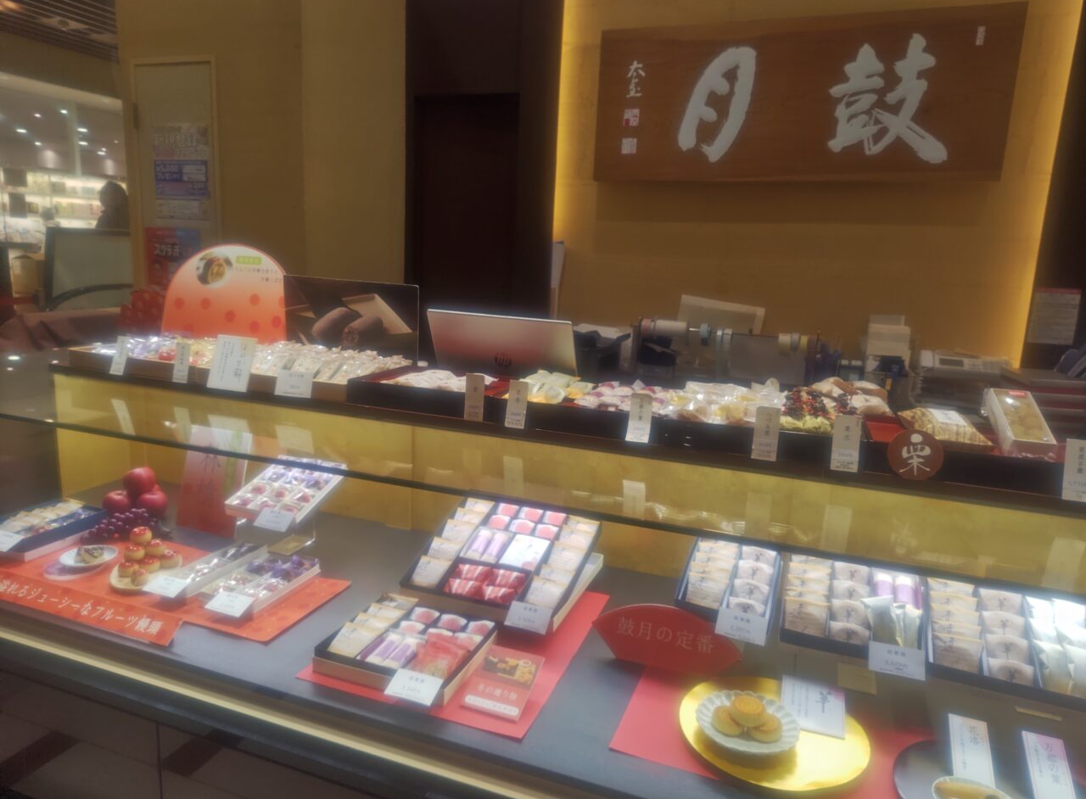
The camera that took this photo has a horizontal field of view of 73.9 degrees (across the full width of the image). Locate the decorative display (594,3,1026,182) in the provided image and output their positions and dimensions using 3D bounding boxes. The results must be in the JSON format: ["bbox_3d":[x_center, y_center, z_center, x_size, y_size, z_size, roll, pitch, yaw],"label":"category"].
[{"bbox_3d":[1.188,-1.444,3.508,1.902,0.751,0.050,6,11,20],"label":"decorative display"}]

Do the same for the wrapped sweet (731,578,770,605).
[{"bbox_3d":[0.366,0.355,1.286,0.062,0.026,0.066,7,44,24],"label":"wrapped sweet"}]

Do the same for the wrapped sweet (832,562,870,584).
[{"bbox_3d":[0.557,0.327,1.306,0.062,0.026,0.066,7,44,22],"label":"wrapped sweet"}]

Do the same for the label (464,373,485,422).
[{"bbox_3d":[-0.145,-0.003,1.532,0.043,0.100,0.004,6,8,20],"label":"label"}]

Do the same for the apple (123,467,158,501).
[{"bbox_3d":[-1.029,0.216,1.845,0.079,0.075,0.079,6,11,20],"label":"apple"}]

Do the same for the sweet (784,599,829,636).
[{"bbox_3d":[0.443,0.367,1.217,0.073,0.018,0.073,7,34,22],"label":"sweet"}]

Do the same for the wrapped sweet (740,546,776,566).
[{"bbox_3d":[0.407,0.313,1.377,0.062,0.026,0.066,7,44,24],"label":"wrapped sweet"}]

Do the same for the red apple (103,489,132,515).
[{"bbox_3d":[-1.090,0.273,1.853,0.072,0.066,0.072,6,11,20],"label":"red apple"}]

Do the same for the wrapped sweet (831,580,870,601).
[{"bbox_3d":[0.535,0.349,1.258,0.062,0.026,0.066,7,44,22],"label":"wrapped sweet"}]

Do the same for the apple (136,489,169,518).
[{"bbox_3d":[-1.014,0.273,1.878,0.072,0.067,0.072,6,11,20],"label":"apple"}]

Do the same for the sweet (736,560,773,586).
[{"bbox_3d":[0.388,0.333,1.334,0.062,0.026,0.066,7,44,24],"label":"sweet"}]

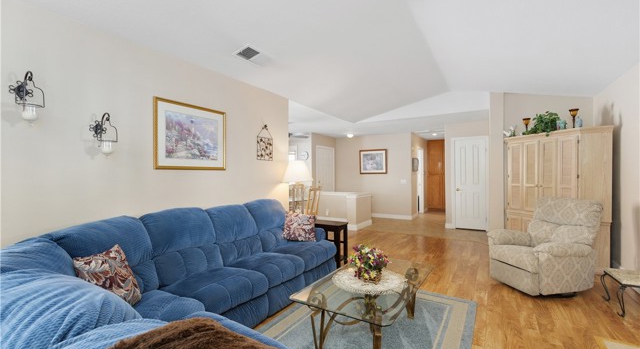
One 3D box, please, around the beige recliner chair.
[{"bbox_3d":[2.586,0.783,3.283,0.950,0.980,0.700,0,0,-13],"label":"beige recliner chair"}]

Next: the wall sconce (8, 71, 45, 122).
[{"bbox_3d":[-1.889,-0.493,1.835,0.180,0.325,0.135,0,0,31],"label":"wall sconce"}]

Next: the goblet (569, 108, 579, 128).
[{"bbox_3d":[3.391,-0.725,3.800,0.105,0.298,0.105,0,0,31],"label":"goblet"}]

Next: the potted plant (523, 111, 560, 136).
[{"bbox_3d":[3.300,-0.755,4.240,0.320,0.340,0.430,0,0,-14],"label":"potted plant"}]

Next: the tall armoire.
[{"bbox_3d":[3.575,0.340,4.290,0.720,1.850,1.360,0,0,-14],"label":"tall armoire"}]

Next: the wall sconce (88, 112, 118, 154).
[{"bbox_3d":[-1.667,-0.307,2.203,0.240,0.335,0.150,0,0,32],"label":"wall sconce"}]

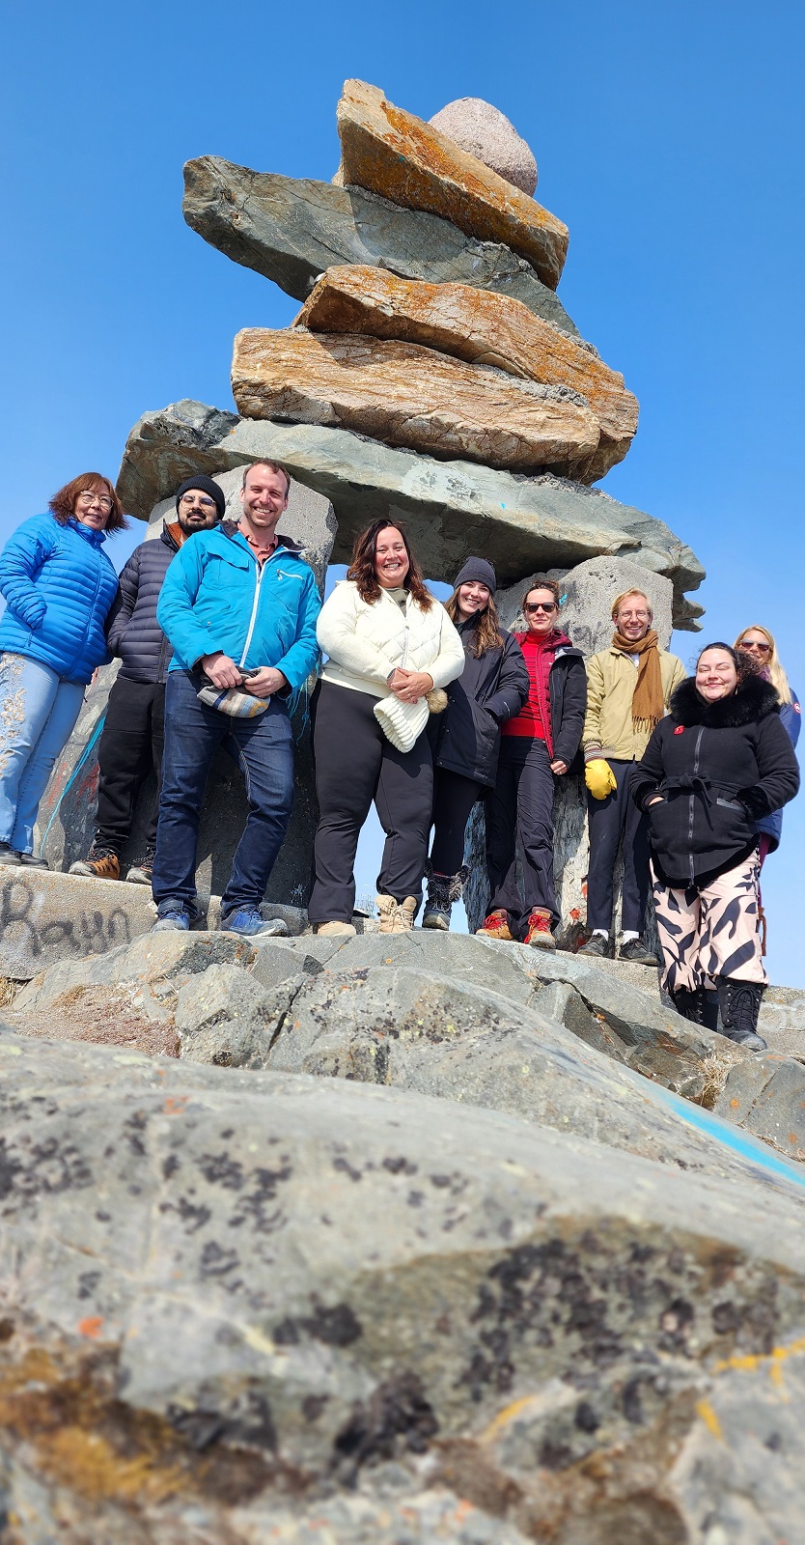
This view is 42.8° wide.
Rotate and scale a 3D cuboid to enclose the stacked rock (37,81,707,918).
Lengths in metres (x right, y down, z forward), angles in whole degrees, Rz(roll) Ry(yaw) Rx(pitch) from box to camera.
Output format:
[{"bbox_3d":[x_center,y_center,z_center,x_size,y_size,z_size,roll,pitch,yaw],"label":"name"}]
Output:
[{"bbox_3d":[0.090,-1.454,5.484,2.980,4.590,1.150,12,-12,-16],"label":"stacked rock"}]

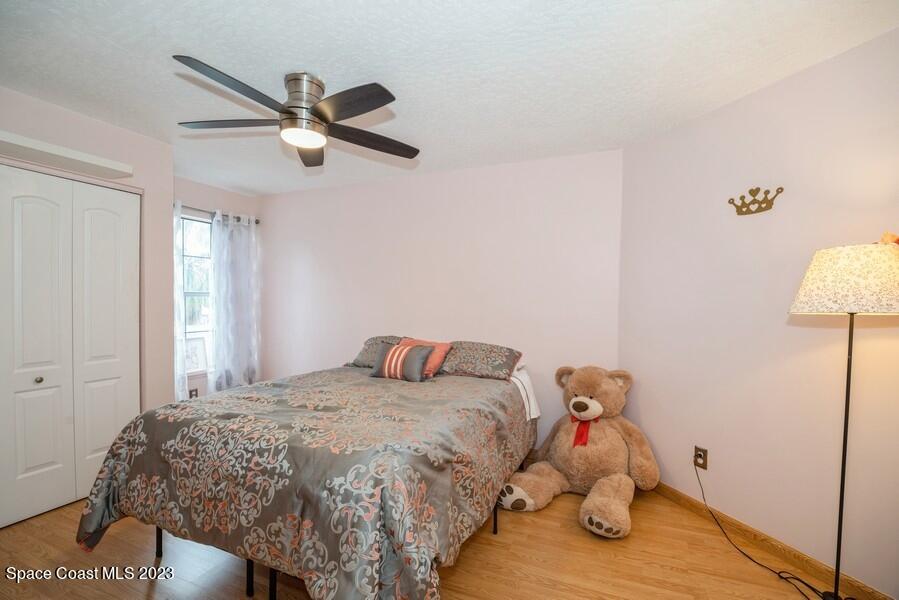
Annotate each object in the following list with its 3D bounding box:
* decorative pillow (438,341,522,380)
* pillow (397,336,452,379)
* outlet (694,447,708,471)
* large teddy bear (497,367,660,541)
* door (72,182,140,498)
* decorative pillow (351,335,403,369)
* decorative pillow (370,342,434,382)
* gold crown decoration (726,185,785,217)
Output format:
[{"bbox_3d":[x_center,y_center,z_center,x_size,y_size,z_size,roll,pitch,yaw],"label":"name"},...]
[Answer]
[{"bbox_3d":[0.233,0.489,3.101,0.670,0.145,0.430,1,37,22],"label":"decorative pillow"},{"bbox_3d":[-0.254,0.479,3.205,0.450,0.130,0.430,1,41,22],"label":"pillow"},{"bbox_3d":[1.516,0.950,2.255,0.012,0.117,0.070,0,1,-24],"label":"outlet"},{"bbox_3d":[0.883,0.883,2.454,0.800,0.810,0.830,1,1,34],"label":"large teddy bear"},{"bbox_3d":[-2.300,0.259,2.530,0.035,2.000,0.365,1,1,23],"label":"door"},{"bbox_3d":[-0.546,0.479,3.402,0.670,0.145,0.430,1,39,22],"label":"decorative pillow"},{"bbox_3d":[-0.369,0.490,2.993,0.460,0.310,0.130,1,-37,22],"label":"decorative pillow"},{"bbox_3d":[1.647,-0.533,2.014,0.012,0.140,0.260,0,1,-24],"label":"gold crown decoration"}]

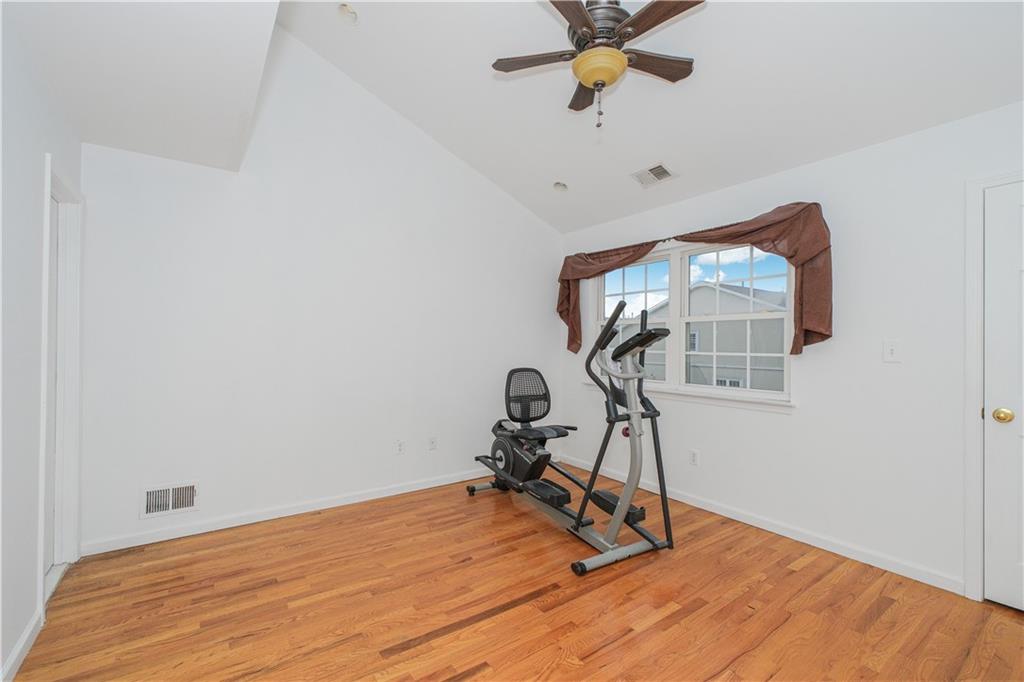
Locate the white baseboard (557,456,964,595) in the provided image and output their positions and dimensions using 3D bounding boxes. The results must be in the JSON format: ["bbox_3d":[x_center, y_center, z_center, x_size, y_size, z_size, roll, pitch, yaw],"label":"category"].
[{"bbox_3d":[1.385,1.248,3.347,0.020,0.085,2.980,0,0,-36],"label":"white baseboard"}]

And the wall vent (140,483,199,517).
[{"bbox_3d":[-2.214,1.028,2.757,0.300,0.195,0.020,0,0,-33],"label":"wall vent"}]

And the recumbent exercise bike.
[{"bbox_3d":[0.332,0.540,3.024,0.660,1.500,1.750,0,0,-29],"label":"recumbent exercise bike"}]

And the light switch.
[{"bbox_3d":[2.112,0.054,2.370,0.015,0.120,0.075,0,0,-36],"label":"light switch"}]

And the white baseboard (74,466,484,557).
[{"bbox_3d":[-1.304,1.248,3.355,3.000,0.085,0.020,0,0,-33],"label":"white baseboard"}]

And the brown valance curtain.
[{"bbox_3d":[1.217,-0.355,3.424,0.200,0.980,2.230,0,0,-36],"label":"brown valance curtain"}]

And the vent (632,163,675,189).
[{"bbox_3d":[1.071,-1.259,3.270,0.180,0.020,0.280,29,-17,-33],"label":"vent"}]

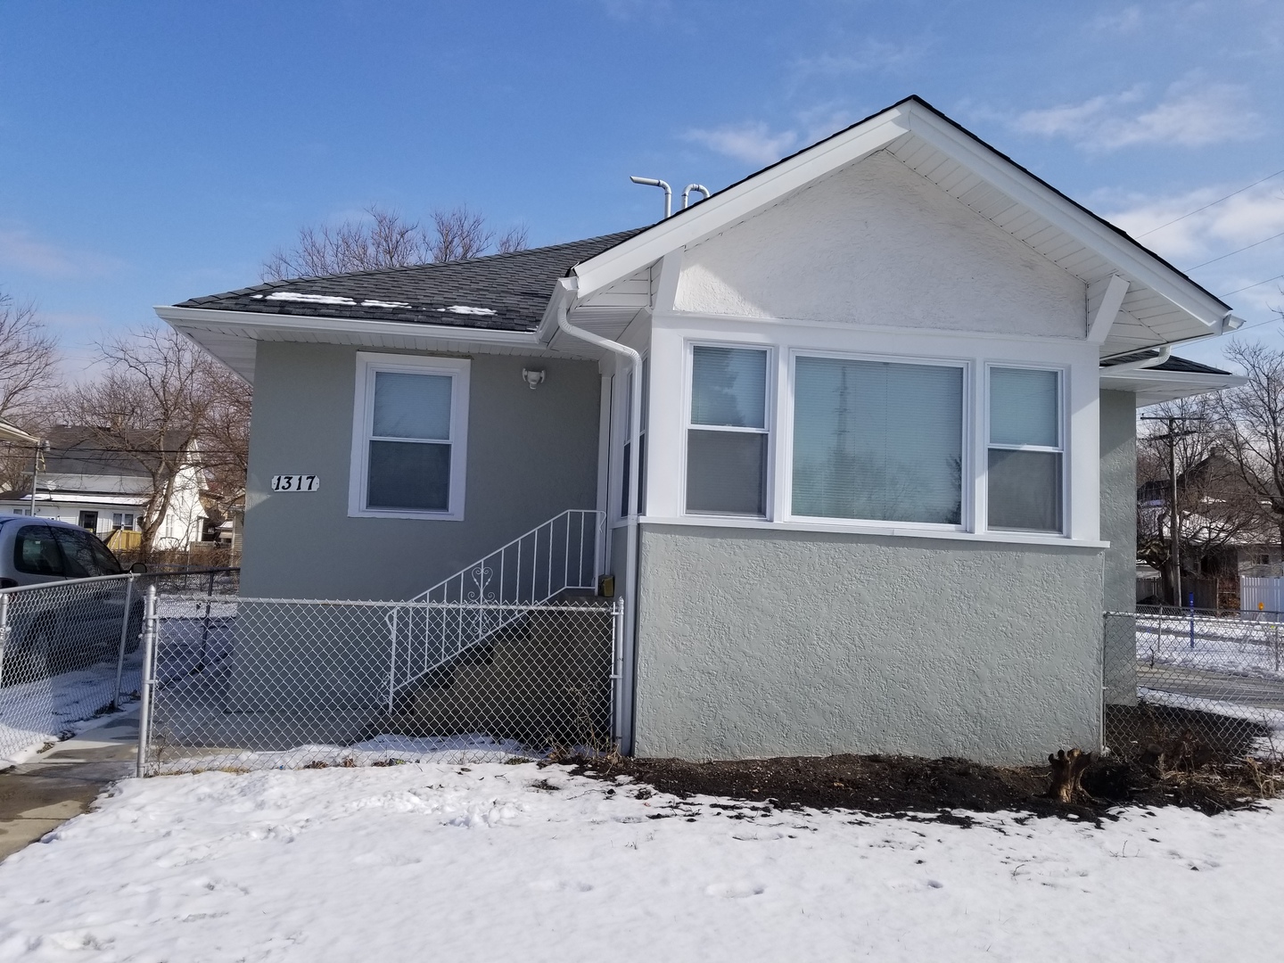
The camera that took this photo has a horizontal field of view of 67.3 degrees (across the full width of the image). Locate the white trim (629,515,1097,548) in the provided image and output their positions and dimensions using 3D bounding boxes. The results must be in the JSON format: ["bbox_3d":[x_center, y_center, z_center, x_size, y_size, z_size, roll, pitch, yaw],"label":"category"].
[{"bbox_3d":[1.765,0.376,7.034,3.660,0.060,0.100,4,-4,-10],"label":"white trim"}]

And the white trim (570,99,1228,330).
[{"bbox_3d":[2.001,-1.924,6.921,4.950,1.630,0.150,3,-4,-10],"label":"white trim"}]

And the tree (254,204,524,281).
[{"bbox_3d":[-9.088,-3.109,34.074,10.000,13.640,9.000,3,-4,-10],"label":"tree"}]

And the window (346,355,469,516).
[{"bbox_3d":[-2.233,-0.427,9.303,1.080,1.580,0.100,3,-4,-10],"label":"window"}]

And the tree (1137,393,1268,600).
[{"bbox_3d":[21.828,0.475,38.324,7.500,9.140,7.000,3,-4,-10],"label":"tree"}]

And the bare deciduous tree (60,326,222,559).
[{"bbox_3d":[-15.470,-0.771,29.240,5.200,7.850,5.000,3,-4,-10],"label":"bare deciduous tree"}]

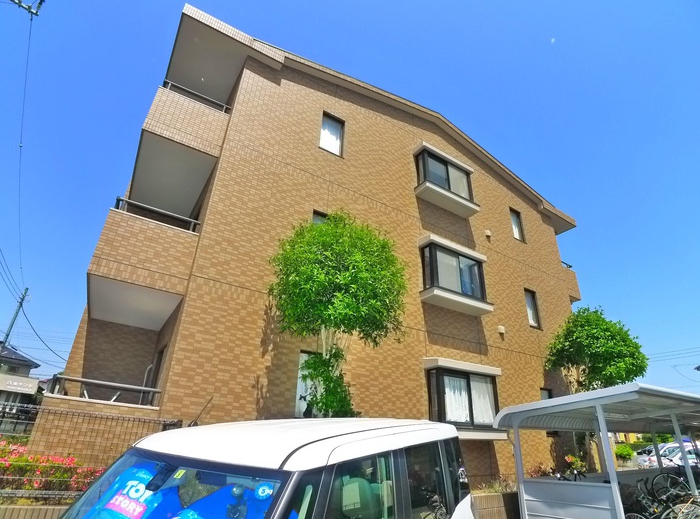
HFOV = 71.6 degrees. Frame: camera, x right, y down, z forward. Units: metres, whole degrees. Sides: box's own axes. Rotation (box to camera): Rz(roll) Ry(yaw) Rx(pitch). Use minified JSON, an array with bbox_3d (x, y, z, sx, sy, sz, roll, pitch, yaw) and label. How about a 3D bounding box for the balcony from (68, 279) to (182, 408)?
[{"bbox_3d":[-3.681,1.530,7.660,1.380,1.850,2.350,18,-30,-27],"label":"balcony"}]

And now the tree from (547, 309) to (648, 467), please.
[{"bbox_3d":[5.241,2.694,10.442,2.350,3.900,2.200,18,-30,-27],"label":"tree"}]

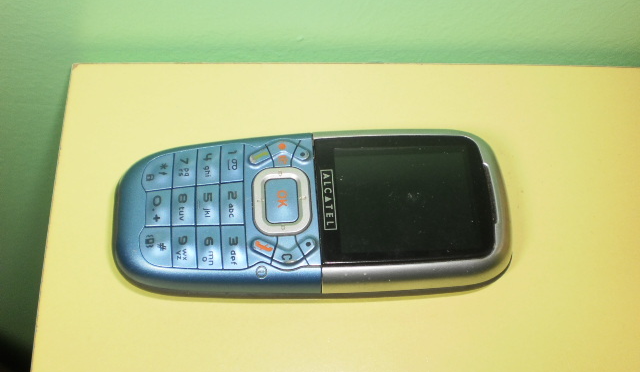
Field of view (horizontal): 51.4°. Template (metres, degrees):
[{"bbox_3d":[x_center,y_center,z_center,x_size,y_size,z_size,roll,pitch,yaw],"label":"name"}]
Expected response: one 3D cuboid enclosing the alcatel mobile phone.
[{"bbox_3d":[-0.002,0.007,0.177,0.104,0.018,0.043,-2,72,-3],"label":"alcatel mobile phone"}]

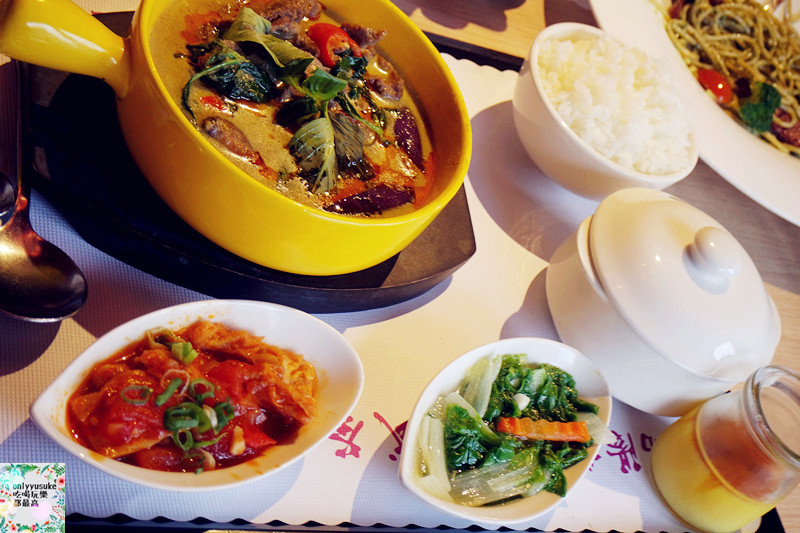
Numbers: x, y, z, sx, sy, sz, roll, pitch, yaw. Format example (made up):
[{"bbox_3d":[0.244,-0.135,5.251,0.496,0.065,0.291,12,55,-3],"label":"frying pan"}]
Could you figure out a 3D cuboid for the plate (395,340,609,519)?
[{"bbox_3d":[0.043,0.078,0.508,0.076,0.032,0.137,51,44,10],"label":"plate"}]

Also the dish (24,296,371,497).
[{"bbox_3d":[-0.078,0.056,0.443,0.139,0.032,0.077,-17,67,-42],"label":"dish"}]

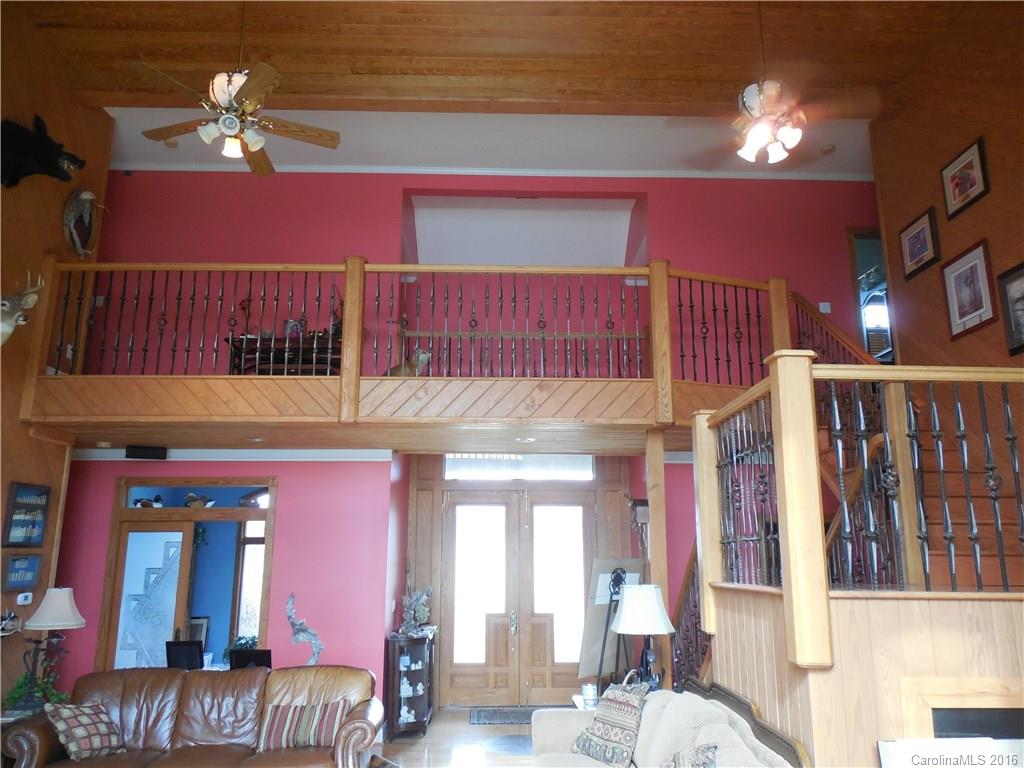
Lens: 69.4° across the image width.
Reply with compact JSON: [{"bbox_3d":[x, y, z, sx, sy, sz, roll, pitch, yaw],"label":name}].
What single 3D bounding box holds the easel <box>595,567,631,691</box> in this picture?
[{"bbox_3d":[0.938,2.421,6.447,0.560,1.600,0.500,1,-12,-1],"label":"easel"}]

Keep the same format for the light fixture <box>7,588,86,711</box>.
[{"bbox_3d":[-3.179,1.804,5.033,0.440,0.820,0.440,1,-12,-1],"label":"light fixture"}]

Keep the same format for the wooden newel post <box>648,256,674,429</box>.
[{"bbox_3d":[1.288,-0.351,6.362,0.155,1.450,0.155,1,-12,-1],"label":"wooden newel post"}]

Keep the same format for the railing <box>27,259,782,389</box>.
[{"bbox_3d":[-0.777,-0.521,6.449,6.400,1.020,0.320,1,-12,-1],"label":"railing"}]

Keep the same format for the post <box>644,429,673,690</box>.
[{"bbox_3d":[1.211,1.751,6.086,0.145,2.750,0.145,1,-12,-1],"label":"post"}]

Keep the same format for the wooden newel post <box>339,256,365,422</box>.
[{"bbox_3d":[-1.367,-0.383,6.328,0.155,1.450,0.155,1,-12,-1],"label":"wooden newel post"}]

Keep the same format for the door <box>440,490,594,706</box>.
[{"bbox_3d":[0.079,2.471,8.654,1.830,2.430,0.060,1,-12,-1],"label":"door"}]

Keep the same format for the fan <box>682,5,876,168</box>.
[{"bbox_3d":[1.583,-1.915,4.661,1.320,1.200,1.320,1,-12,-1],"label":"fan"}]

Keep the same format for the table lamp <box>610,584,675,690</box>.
[{"bbox_3d":[0.979,1.872,5.339,0.460,0.820,0.460,1,-12,-1],"label":"table lamp"}]

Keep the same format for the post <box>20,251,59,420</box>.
[{"bbox_3d":[-3.993,-0.390,6.299,0.155,1.450,0.155,1,-12,-1],"label":"post"}]

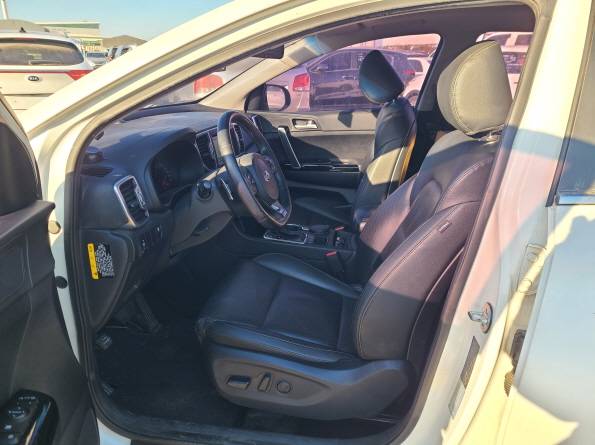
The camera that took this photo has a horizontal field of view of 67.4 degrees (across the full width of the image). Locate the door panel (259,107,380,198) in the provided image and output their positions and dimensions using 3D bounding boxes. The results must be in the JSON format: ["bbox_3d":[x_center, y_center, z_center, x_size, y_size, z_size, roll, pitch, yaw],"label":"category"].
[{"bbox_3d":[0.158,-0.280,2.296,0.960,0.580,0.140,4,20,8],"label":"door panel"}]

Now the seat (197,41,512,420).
[{"bbox_3d":[0.136,0.002,1.286,0.840,0.980,0.560,4,20,8],"label":"seat"}]

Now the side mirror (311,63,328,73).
[{"bbox_3d":[0.499,-3.437,9.900,0.190,0.160,0.220,3,21,9],"label":"side mirror"}]

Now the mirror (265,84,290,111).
[{"bbox_3d":[-0.127,-0.696,2.507,0.130,0.165,0.240,7,21,18],"label":"mirror"}]

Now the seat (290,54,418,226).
[{"bbox_3d":[0.121,-0.246,1.996,0.750,0.980,0.540,4,20,8],"label":"seat"}]

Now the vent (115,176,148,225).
[{"bbox_3d":[-0.382,-0.049,1.007,0.045,0.115,0.085,-14,17,14],"label":"vent"}]

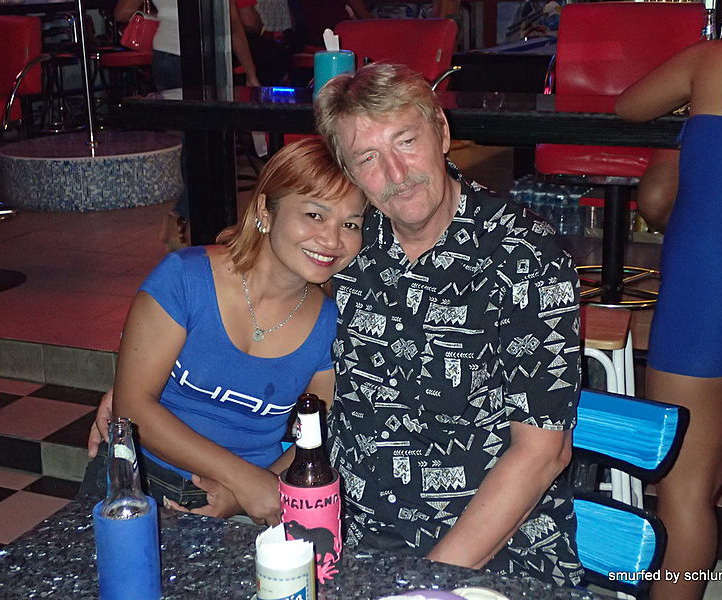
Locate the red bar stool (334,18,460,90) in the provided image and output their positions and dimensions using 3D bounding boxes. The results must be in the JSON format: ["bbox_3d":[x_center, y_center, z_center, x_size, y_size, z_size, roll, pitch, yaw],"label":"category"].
[{"bbox_3d":[0.054,-0.454,4.047,0.540,1.060,0.530,6,18,24],"label":"red bar stool"}]

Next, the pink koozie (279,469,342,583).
[{"bbox_3d":[-0.063,0.290,1.469,0.078,0.135,0.078,-2,16,-3],"label":"pink koozie"}]

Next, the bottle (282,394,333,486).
[{"bbox_3d":[-0.065,0.237,1.453,0.062,0.233,0.062,-1,16,0],"label":"bottle"}]

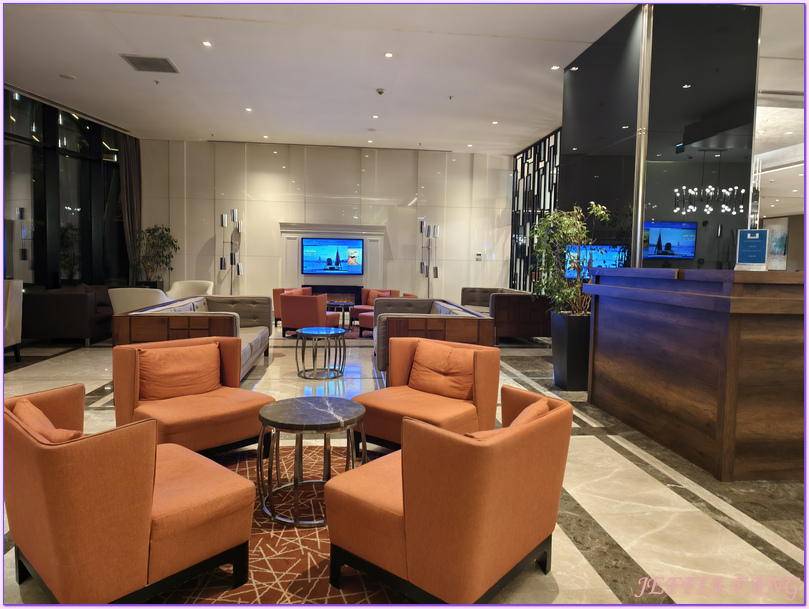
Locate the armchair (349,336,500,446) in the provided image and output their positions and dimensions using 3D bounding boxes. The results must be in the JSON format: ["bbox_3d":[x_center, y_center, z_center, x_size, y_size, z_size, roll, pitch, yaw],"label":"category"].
[{"bbox_3d":[0.138,0.613,3.434,0.664,0.716,0.685,5,6,37],"label":"armchair"}]

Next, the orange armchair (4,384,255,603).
[{"bbox_3d":[-0.962,0.663,1.870,0.627,0.675,0.634,5,6,42],"label":"orange armchair"}]

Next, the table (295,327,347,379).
[{"bbox_3d":[-0.901,0.527,5.838,0.541,0.476,0.541,1,4,-7],"label":"table"}]

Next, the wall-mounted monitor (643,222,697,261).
[{"bbox_3d":[2.801,-0.672,5.655,0.571,0.407,0.057,1,4,-5],"label":"wall-mounted monitor"}]

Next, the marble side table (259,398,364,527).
[{"bbox_3d":[-0.436,0.729,2.577,0.498,0.460,0.498,1,4,-5],"label":"marble side table"}]

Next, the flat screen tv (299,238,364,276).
[{"bbox_3d":[-1.491,-0.990,11.238,1.283,0.753,0.070,1,4,-7],"label":"flat screen tv"}]

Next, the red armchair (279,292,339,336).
[{"bbox_3d":[-1.508,0.175,8.673,0.664,0.716,0.685,3,5,23],"label":"red armchair"}]

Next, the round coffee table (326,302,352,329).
[{"bbox_3d":[-1.131,0.214,9.529,0.498,0.460,0.498,1,4,-5],"label":"round coffee table"}]

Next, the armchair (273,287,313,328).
[{"bbox_3d":[-1.942,0.068,9.947,0.685,0.716,0.664,5,6,40],"label":"armchair"}]

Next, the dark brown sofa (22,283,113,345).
[{"bbox_3d":[-4.713,0.117,8.148,0.954,0.736,1.955,1,4,-6],"label":"dark brown sofa"}]

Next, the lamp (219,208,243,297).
[{"bbox_3d":[-3.768,-0.919,11.756,0.494,2.312,0.460,1,4,-5],"label":"lamp"}]

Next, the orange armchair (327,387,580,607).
[{"bbox_3d":[0.173,0.718,2.086,0.685,0.716,0.664,5,6,39],"label":"orange armchair"}]

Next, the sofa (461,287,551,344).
[{"bbox_3d":[1.652,0.164,9.220,0.959,0.782,2.066,1,4,-7],"label":"sofa"}]

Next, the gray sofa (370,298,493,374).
[{"bbox_3d":[0.167,0.381,5.631,0.940,0.732,2.438,1,4,-4],"label":"gray sofa"}]

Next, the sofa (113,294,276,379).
[{"bbox_3d":[-1.951,0.359,5.452,0.940,0.732,2.438,0,4,-8],"label":"sofa"}]

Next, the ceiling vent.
[{"bbox_3d":[-3.171,-3.017,6.734,0.565,0.040,0.546,1,4,-7],"label":"ceiling vent"}]

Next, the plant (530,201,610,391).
[{"bbox_3d":[1.635,-0.088,5.336,0.824,1.882,0.763,1,4,-7],"label":"plant"}]

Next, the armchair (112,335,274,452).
[{"bbox_3d":[-1.197,0.571,3.088,0.634,0.675,0.627,4,5,39],"label":"armchair"}]

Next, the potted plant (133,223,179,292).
[{"bbox_3d":[-5.341,-0.746,11.598,0.920,1.940,0.897,1,4,-5],"label":"potted plant"}]

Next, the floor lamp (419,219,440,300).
[{"bbox_3d":[0.505,-0.675,11.282,0.406,2.091,0.394,1,4,-7],"label":"floor lamp"}]

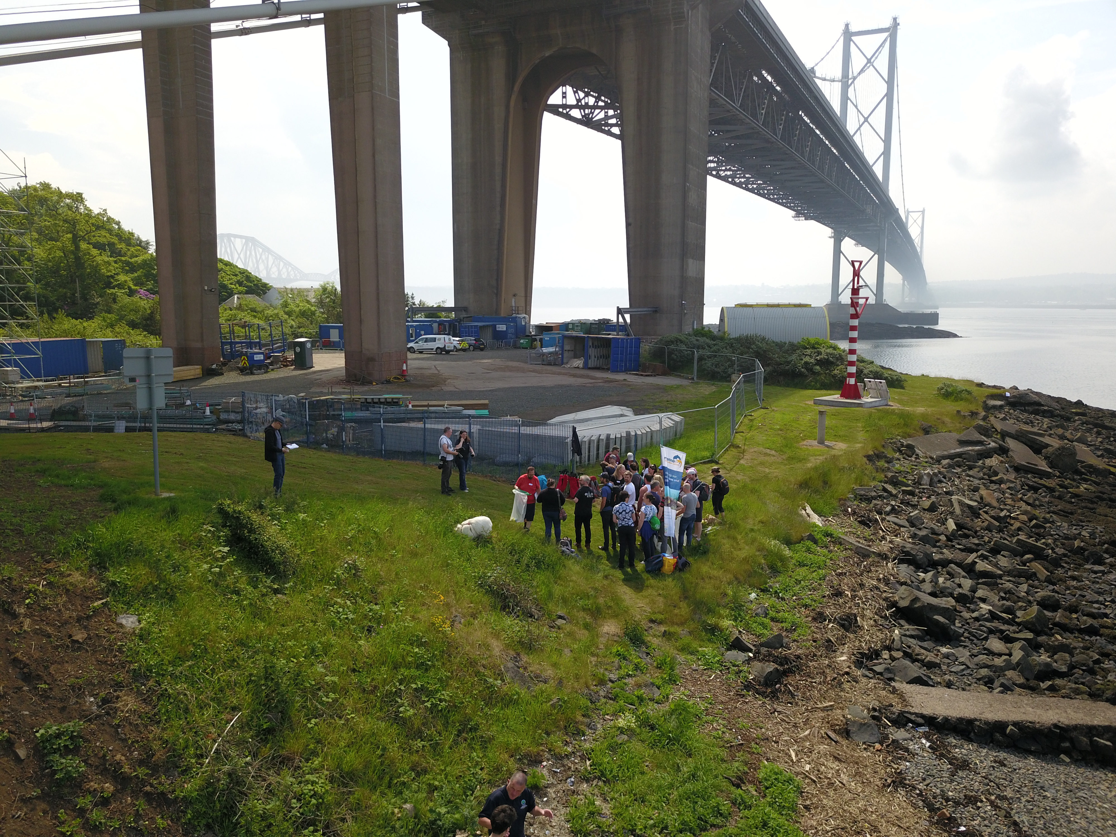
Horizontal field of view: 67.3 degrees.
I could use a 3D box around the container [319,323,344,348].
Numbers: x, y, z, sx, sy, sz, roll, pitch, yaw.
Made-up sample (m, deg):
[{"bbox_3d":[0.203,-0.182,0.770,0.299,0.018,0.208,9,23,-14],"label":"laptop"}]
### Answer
[{"bbox_3d":[-22.649,-8.841,91.254,6.060,2.650,2.440,3,8,20],"label":"container"}]

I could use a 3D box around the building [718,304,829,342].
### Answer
[{"bbox_3d":[27.262,-11.940,106.666,12.515,5.050,8.600,1,8,6],"label":"building"}]

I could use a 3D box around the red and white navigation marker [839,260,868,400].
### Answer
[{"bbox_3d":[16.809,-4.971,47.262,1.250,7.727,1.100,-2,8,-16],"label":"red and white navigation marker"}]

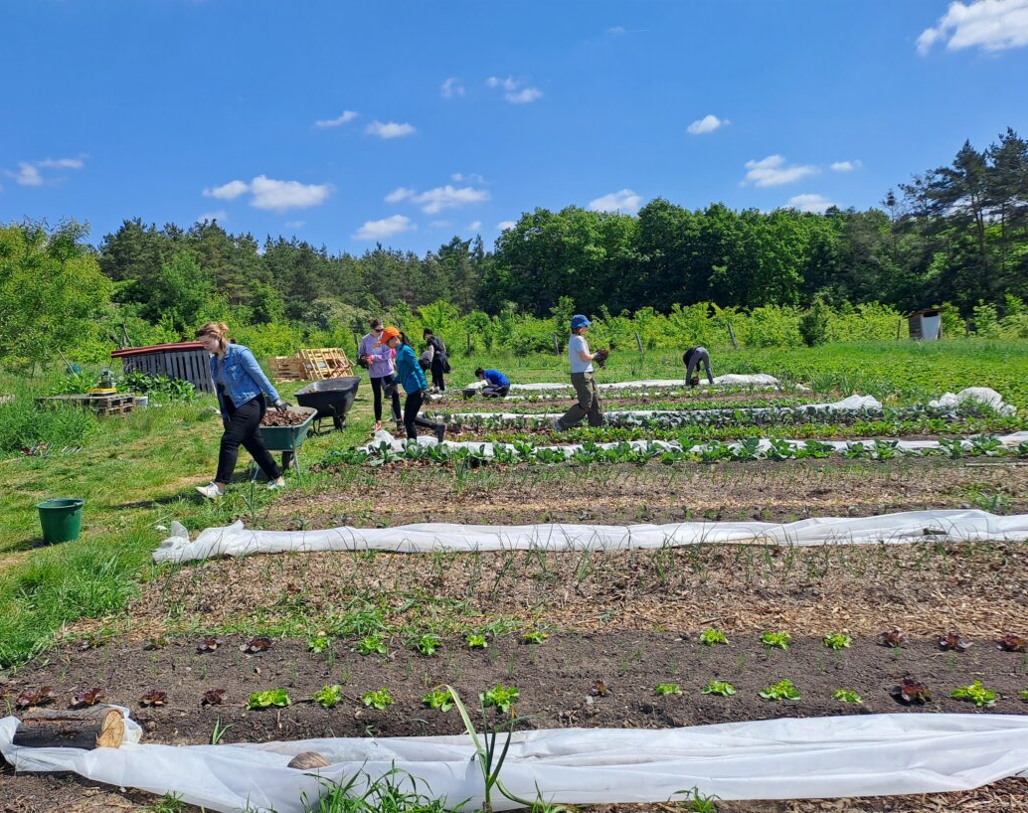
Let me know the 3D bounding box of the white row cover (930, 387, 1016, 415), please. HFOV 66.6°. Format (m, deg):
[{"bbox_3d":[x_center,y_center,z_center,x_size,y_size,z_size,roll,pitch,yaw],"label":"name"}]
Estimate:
[{"bbox_3d":[8.490,-0.137,14.494,1.400,0.460,0.750,-1,6,-7],"label":"white row cover"}]

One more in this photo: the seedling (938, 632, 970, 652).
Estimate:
[{"bbox_3d":[2.074,1.096,3.684,0.156,0.073,0.156,0,5,0],"label":"seedling"}]

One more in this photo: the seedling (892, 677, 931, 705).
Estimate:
[{"bbox_3d":[1.618,1.153,3.181,0.155,0.090,0.140,0,6,0],"label":"seedling"}]

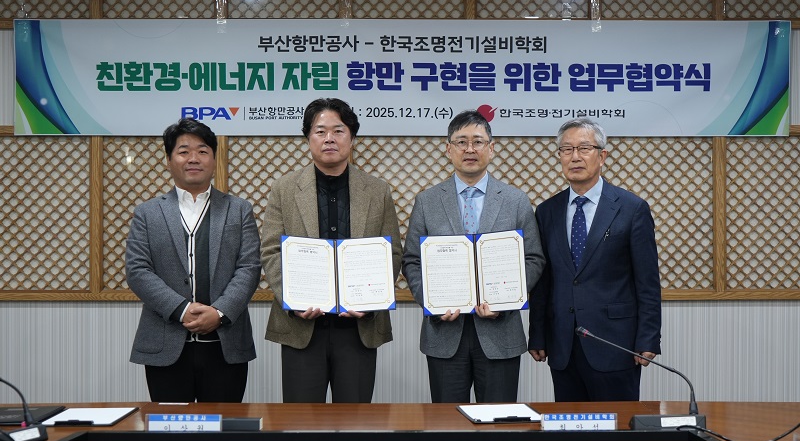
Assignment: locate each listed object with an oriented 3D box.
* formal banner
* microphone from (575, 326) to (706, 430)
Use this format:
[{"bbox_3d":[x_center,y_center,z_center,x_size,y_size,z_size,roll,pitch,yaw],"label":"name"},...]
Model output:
[{"bbox_3d":[0.013,-0.735,4.920,4.000,0.600,0.020,0,0,0],"label":"formal banner"},{"bbox_3d":[0.685,0.440,2.750,0.365,0.275,0.155,0,0,6],"label":"microphone"}]

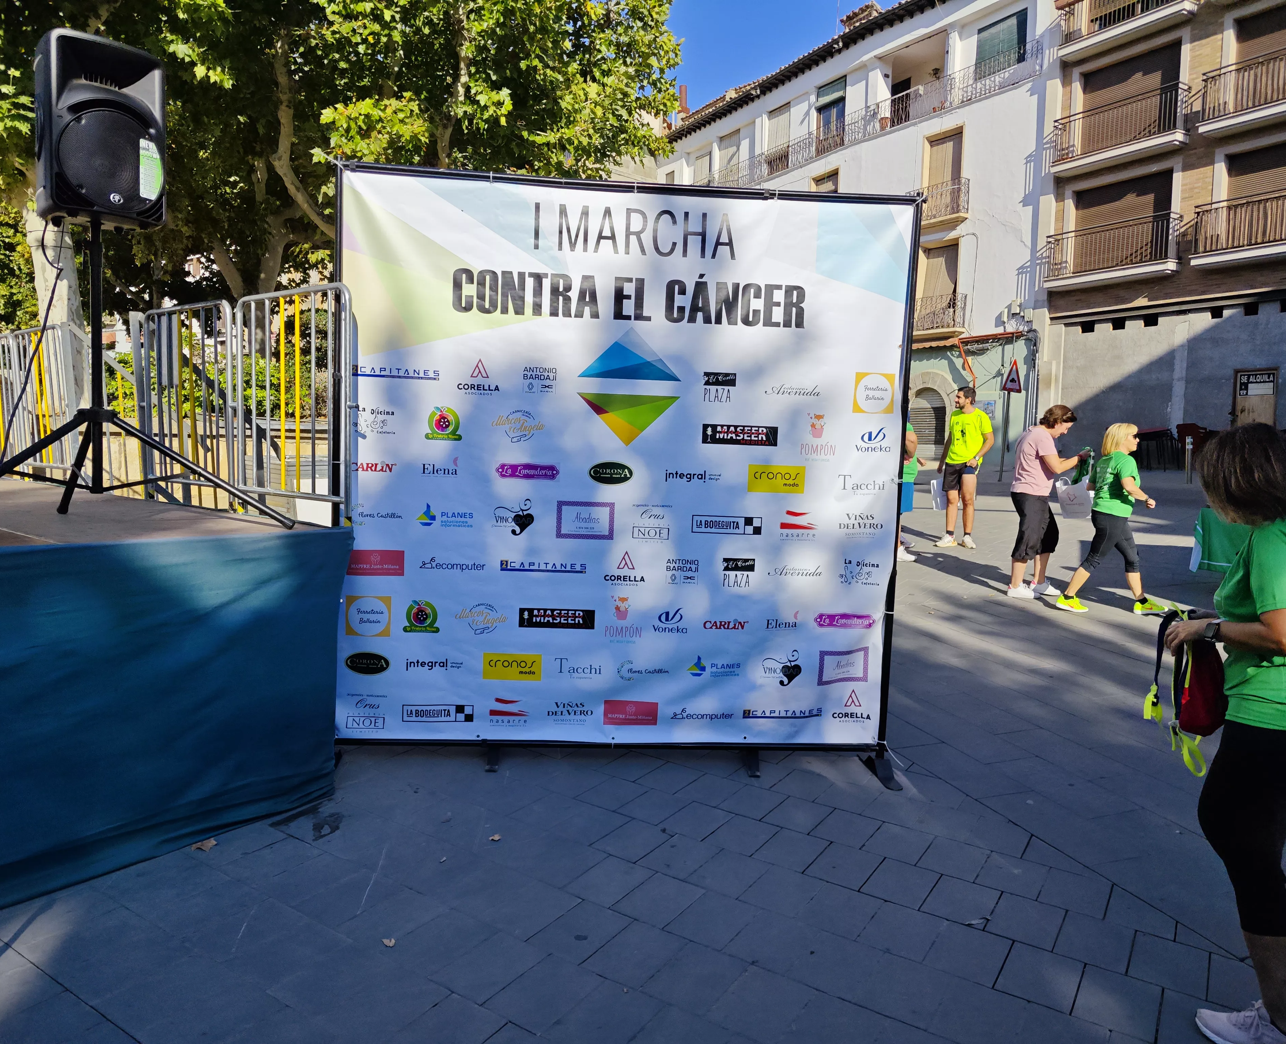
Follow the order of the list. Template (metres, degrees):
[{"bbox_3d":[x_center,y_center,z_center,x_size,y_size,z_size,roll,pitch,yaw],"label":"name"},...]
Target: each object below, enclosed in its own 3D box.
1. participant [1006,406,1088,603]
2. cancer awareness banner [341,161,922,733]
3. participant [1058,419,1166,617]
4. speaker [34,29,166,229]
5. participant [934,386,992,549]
[{"bbox_3d":[3.473,-0.168,7.950,0.620,1.660,0.500,3,6,8],"label":"participant"},{"bbox_3d":[-0.083,-0.216,4.160,2.540,2.540,0.080,2,6,-4],"label":"cancer awareness banner"},{"bbox_3d":[3.899,-0.036,7.720,0.850,1.600,0.500,2,6,-2],"label":"participant"},{"bbox_3d":[-2.200,-1.538,3.750,0.400,0.660,0.360,-3,7,-42],"label":"speaker"},{"bbox_3d":[3.642,-0.617,10.500,0.570,1.820,0.400,7,8,43],"label":"participant"}]

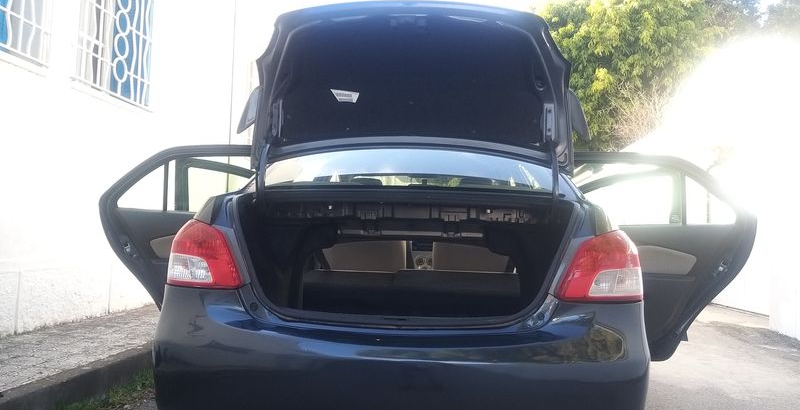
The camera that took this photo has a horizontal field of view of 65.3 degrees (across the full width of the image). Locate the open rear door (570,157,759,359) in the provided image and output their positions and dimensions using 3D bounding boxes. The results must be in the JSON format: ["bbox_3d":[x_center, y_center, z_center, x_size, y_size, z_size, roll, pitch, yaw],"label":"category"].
[{"bbox_3d":[1.291,0.295,3.264,1.050,1.090,0.200,0,-4,32],"label":"open rear door"}]

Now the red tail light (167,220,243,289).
[{"bbox_3d":[-0.598,0.149,1.990,0.290,0.220,0.270,1,-3,4],"label":"red tail light"}]

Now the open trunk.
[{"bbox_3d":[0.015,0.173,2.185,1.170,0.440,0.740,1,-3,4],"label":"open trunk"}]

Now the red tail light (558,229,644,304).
[{"bbox_3d":[0.594,0.180,1.911,0.290,0.220,0.270,1,-3,4],"label":"red tail light"}]

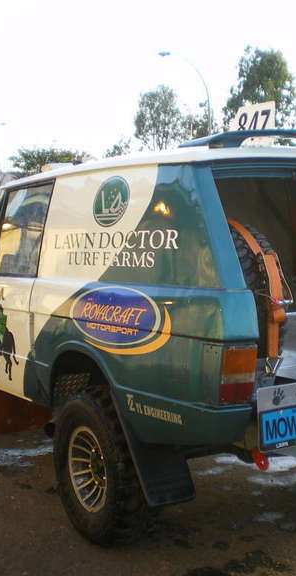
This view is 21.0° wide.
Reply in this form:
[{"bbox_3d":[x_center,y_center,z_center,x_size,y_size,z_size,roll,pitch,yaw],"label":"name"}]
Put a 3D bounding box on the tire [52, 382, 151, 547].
[{"bbox_3d":[-0.209,0.891,4.009,0.270,0.775,0.775,-3,5,-31],"label":"tire"}]

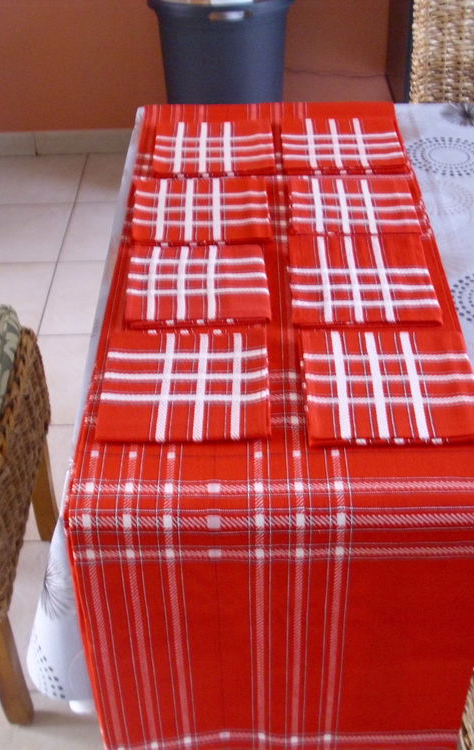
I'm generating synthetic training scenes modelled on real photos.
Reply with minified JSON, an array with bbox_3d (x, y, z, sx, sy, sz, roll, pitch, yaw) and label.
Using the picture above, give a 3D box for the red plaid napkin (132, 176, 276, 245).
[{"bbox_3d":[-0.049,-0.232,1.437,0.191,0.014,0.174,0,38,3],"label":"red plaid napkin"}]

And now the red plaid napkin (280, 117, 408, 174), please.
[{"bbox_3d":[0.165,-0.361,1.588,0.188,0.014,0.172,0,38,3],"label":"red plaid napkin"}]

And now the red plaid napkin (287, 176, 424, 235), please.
[{"bbox_3d":[0.165,-0.235,1.429,0.173,0.014,0.157,0,38,3],"label":"red plaid napkin"}]

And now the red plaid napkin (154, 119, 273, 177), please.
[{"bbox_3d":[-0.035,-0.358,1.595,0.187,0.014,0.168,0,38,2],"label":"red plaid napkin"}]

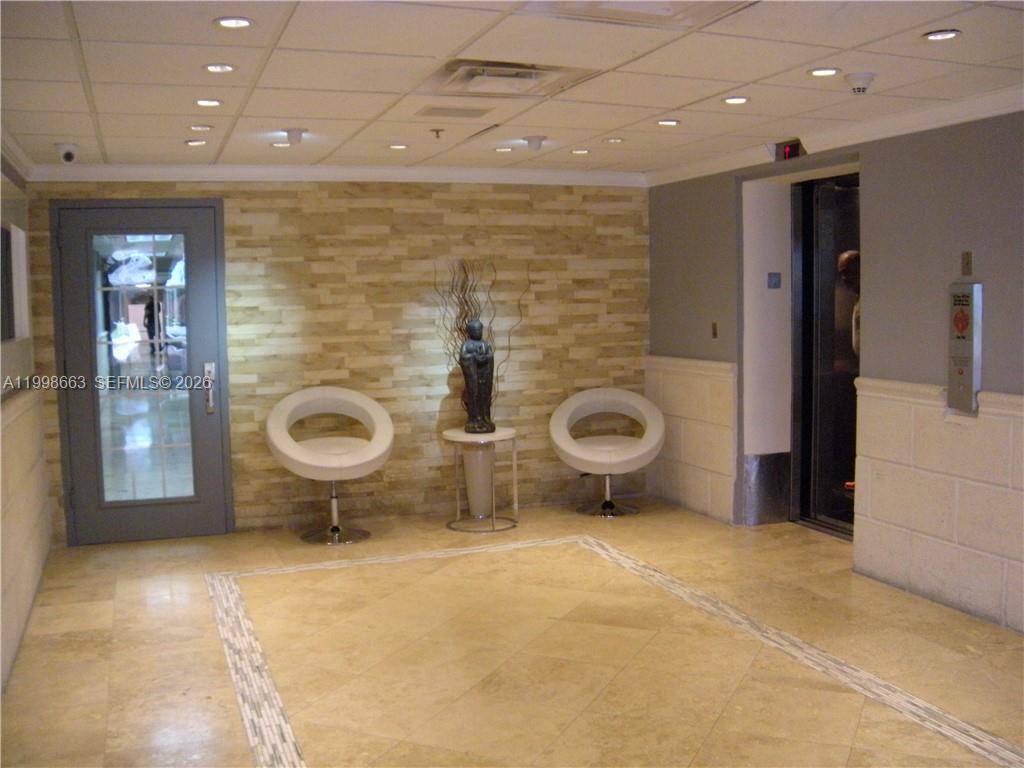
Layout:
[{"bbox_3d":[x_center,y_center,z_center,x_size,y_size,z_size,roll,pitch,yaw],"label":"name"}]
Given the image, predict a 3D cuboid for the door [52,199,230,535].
[{"bbox_3d":[-2.249,-0.073,6.375,0.985,2.090,0.090,-3,5,-20],"label":"door"}]

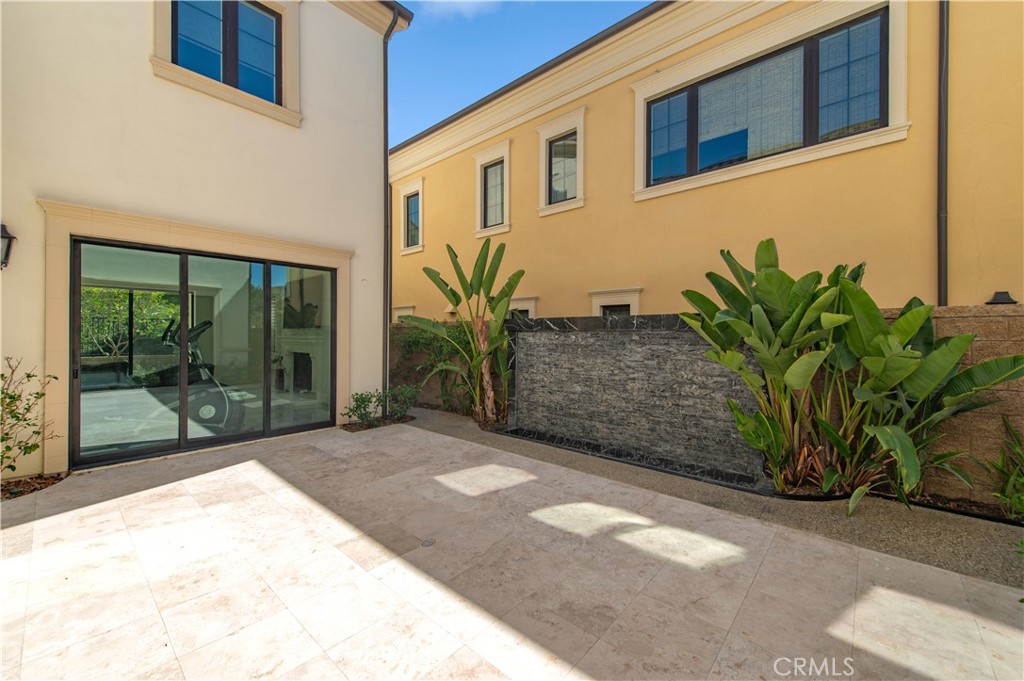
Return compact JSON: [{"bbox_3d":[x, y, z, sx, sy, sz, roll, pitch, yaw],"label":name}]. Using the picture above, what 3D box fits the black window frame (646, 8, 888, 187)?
[{"bbox_3d":[3.711,-3.571,6.259,3.222,1.559,0.120,1,1,41],"label":"black window frame"}]

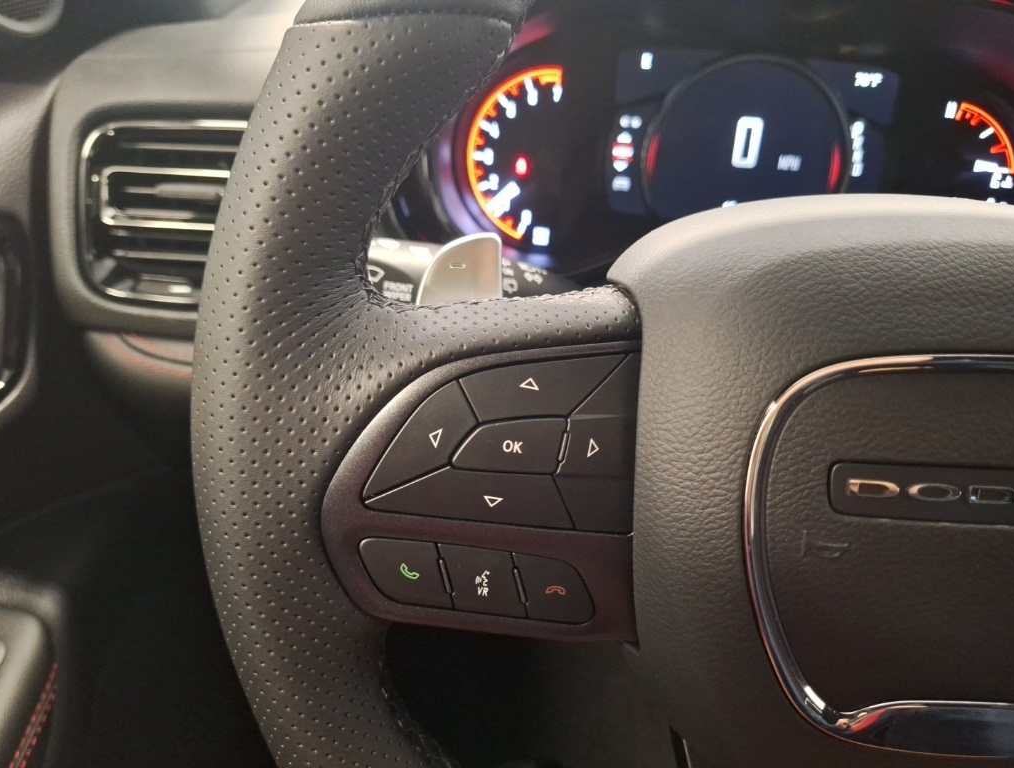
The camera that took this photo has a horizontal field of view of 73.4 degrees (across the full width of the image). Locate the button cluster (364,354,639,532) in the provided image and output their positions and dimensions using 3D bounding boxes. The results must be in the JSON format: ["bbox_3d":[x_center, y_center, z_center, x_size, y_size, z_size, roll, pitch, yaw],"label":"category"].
[{"bbox_3d":[-0.001,0.013,0.170,0.068,0.044,0.010,5,0,0],"label":"button cluster"}]

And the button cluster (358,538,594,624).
[{"bbox_3d":[-0.008,0.049,0.170,0.060,0.017,0.008,6,0,0],"label":"button cluster"}]

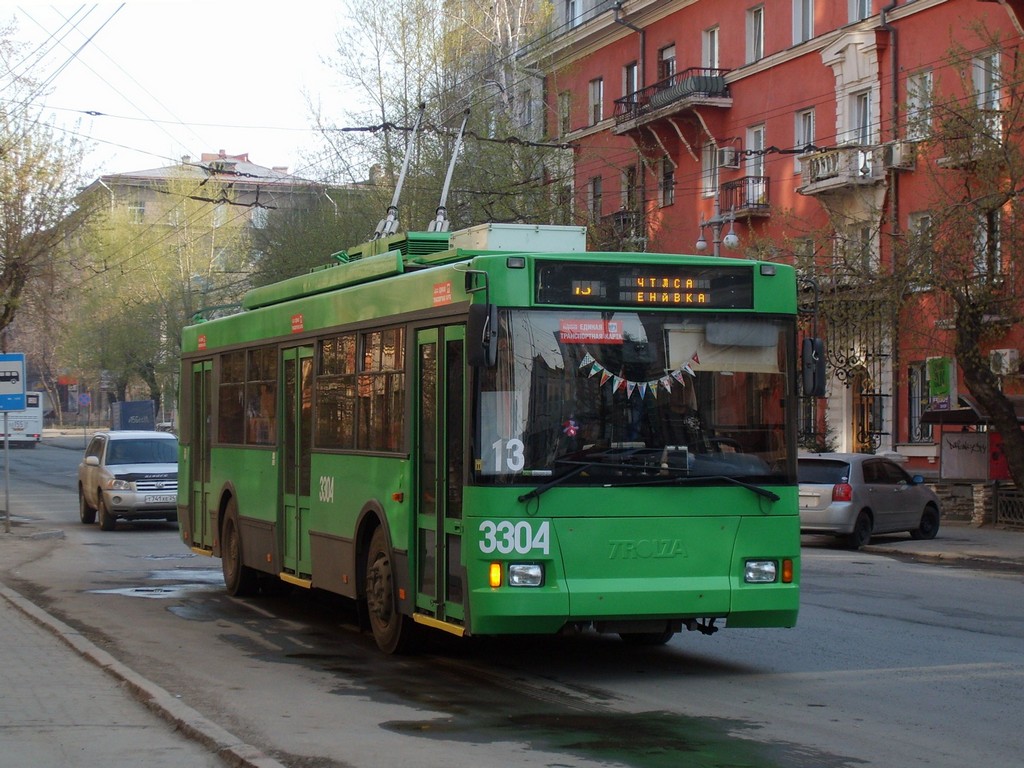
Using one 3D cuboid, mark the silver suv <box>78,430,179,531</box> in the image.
[{"bbox_3d":[-6.732,1.712,38.625,1.825,1.690,4.690,1,-1,-18],"label":"silver suv"}]

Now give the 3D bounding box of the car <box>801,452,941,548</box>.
[{"bbox_3d":[5.780,1.911,35.963,1.695,1.470,4.175,0,-1,35],"label":"car"}]

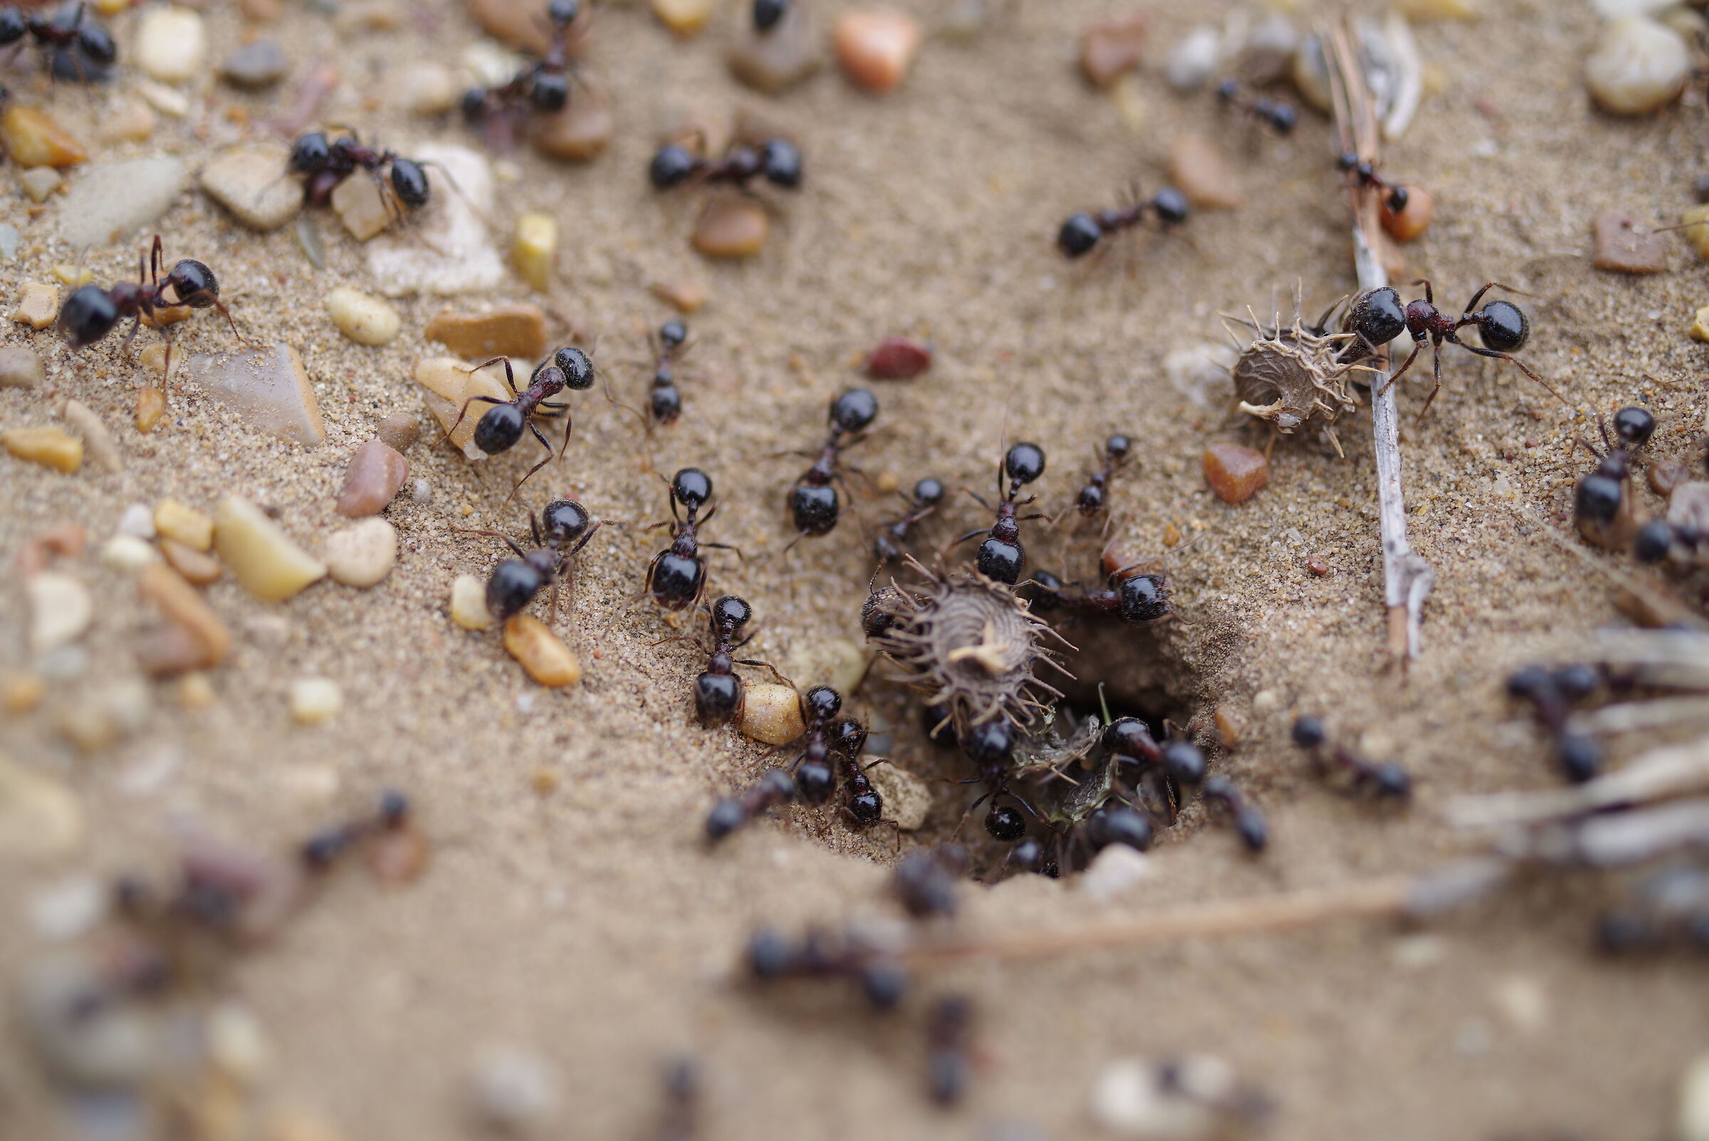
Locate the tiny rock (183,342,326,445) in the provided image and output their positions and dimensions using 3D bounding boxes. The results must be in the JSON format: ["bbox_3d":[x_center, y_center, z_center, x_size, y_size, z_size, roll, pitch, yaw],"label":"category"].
[{"bbox_3d":[-0.032,-0.009,0.126,0.006,0.003,0.008,-10,44,-11],"label":"tiny rock"}]

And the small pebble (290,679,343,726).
[{"bbox_3d":[-0.028,0.007,0.125,0.003,0.001,0.002,0,48,0],"label":"small pebble"}]

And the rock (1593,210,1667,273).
[{"bbox_3d":[0.048,-0.021,0.148,0.004,0.002,0.004,-2,48,-2],"label":"rock"}]

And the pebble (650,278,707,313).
[{"bbox_3d":[-0.010,-0.016,0.140,0.003,0.001,0.002,8,49,8],"label":"pebble"}]

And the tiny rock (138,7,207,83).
[{"bbox_3d":[-0.043,-0.033,0.150,0.004,0.004,0.005,0,48,0],"label":"tiny rock"}]

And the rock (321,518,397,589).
[{"bbox_3d":[-0.026,-0.001,0.123,0.004,0.002,0.004,0,48,0],"label":"rock"}]

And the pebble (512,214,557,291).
[{"bbox_3d":[-0.020,-0.020,0.150,0.003,0.003,0.003,0,48,0],"label":"pebble"}]

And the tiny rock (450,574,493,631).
[{"bbox_3d":[-0.020,0.002,0.124,0.002,0.002,0.003,0,48,0],"label":"tiny rock"}]

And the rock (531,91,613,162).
[{"bbox_3d":[-0.017,-0.027,0.143,0.005,0.003,0.004,0,43,0],"label":"rock"}]

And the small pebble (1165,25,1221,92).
[{"bbox_3d":[0.021,-0.032,0.149,0.003,0.002,0.004,32,54,26],"label":"small pebble"}]

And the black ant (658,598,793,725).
[{"bbox_3d":[-0.006,0.004,0.117,0.006,0.003,0.007,7,47,2],"label":"black ant"}]

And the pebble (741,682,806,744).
[{"bbox_3d":[-0.004,0.008,0.127,0.003,0.003,0.003,0,48,0],"label":"pebble"}]

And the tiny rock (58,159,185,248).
[{"bbox_3d":[-0.039,-0.020,0.127,0.008,0.002,0.004,-33,55,-27],"label":"tiny rock"}]

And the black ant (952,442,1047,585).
[{"bbox_3d":[0.008,-0.003,0.126,0.006,0.003,0.008,10,55,7],"label":"black ant"}]

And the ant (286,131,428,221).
[{"bbox_3d":[-0.029,-0.023,0.140,0.008,0.004,0.004,12,49,11],"label":"ant"}]

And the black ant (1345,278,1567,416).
[{"bbox_3d":[0.030,-0.011,0.119,0.011,0.004,0.007,3,47,3],"label":"black ant"}]

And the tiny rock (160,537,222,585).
[{"bbox_3d":[-0.031,0.000,0.111,0.003,0.001,0.002,30,54,25],"label":"tiny rock"}]

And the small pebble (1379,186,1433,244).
[{"bbox_3d":[0.032,-0.021,0.137,0.003,0.003,0.003,0,43,0],"label":"small pebble"}]

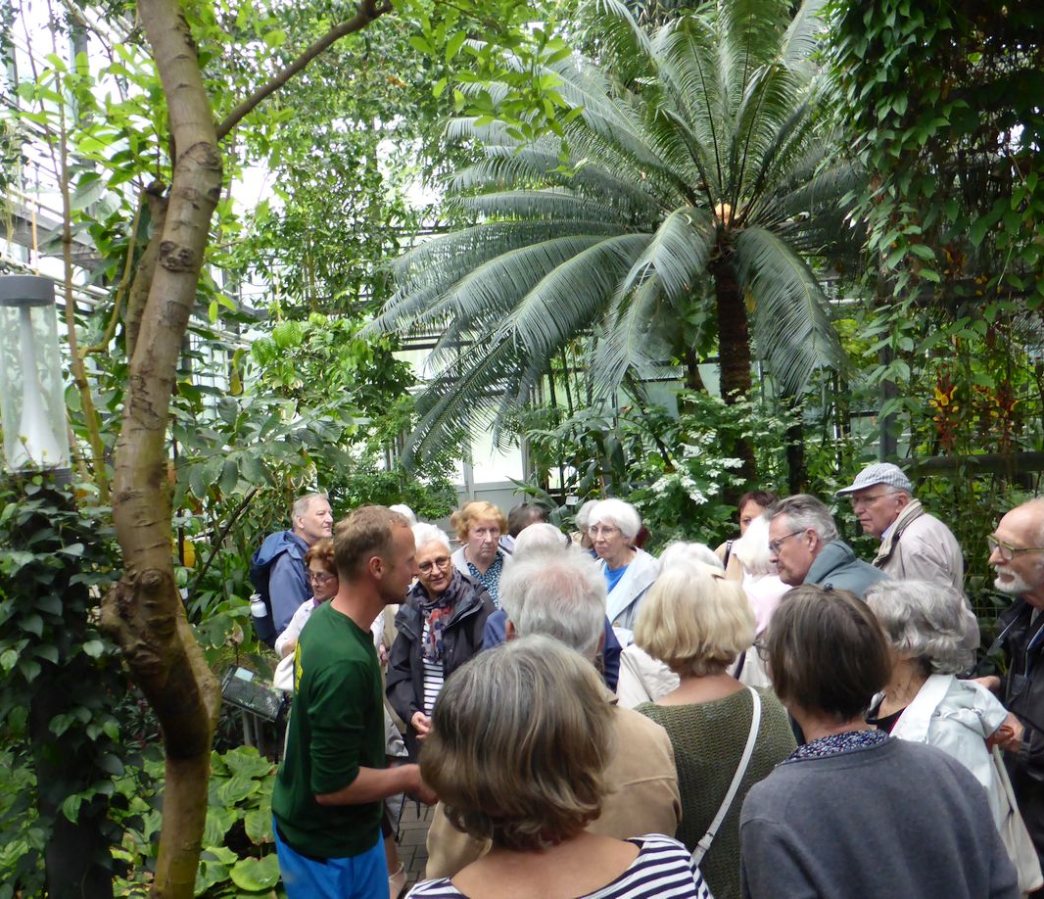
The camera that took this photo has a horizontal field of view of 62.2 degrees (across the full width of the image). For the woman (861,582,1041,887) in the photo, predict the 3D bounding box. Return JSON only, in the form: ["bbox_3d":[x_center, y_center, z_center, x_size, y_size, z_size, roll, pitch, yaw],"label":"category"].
[{"bbox_3d":[0.950,1.080,1.950,0.400,1.600,0.480,-2,3,-6],"label":"woman"}]

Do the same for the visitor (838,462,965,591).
[{"bbox_3d":[1.370,0.930,3.070,0.420,1.750,0.500,-3,3,-22],"label":"visitor"}]

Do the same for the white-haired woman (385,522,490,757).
[{"bbox_3d":[-0.255,1.075,3.130,0.460,1.610,0.350,-1,3,12],"label":"white-haired woman"}]

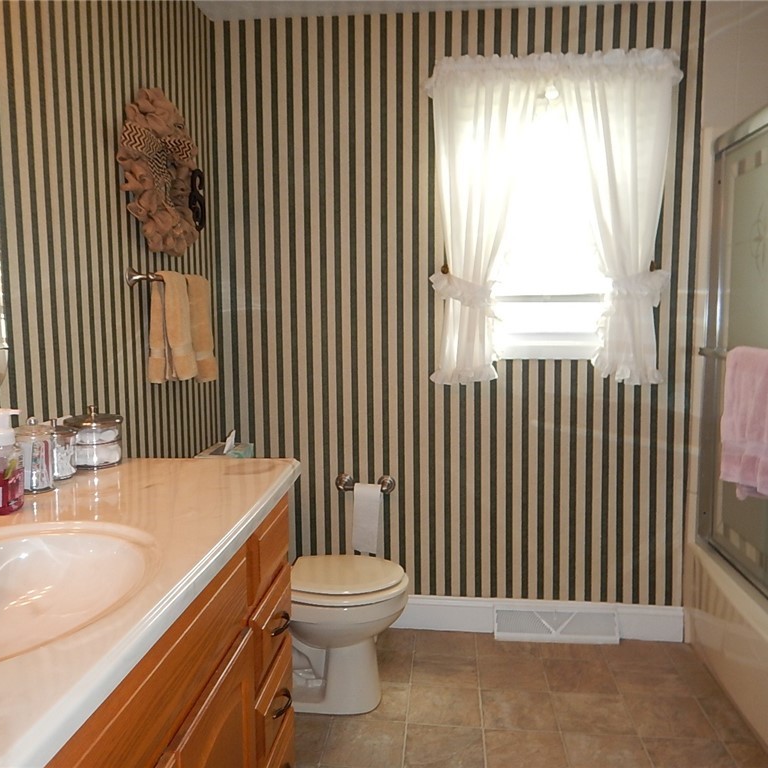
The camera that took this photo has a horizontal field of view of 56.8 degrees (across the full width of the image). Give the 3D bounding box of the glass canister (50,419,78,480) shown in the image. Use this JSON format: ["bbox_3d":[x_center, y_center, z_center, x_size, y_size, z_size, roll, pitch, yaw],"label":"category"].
[{"bbox_3d":[-0.687,0.134,1.484,0.091,0.120,0.091,0,6,5],"label":"glass canister"}]

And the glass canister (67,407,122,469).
[{"bbox_3d":[-0.650,0.115,1.598,0.122,0.134,0.122,0,6,5],"label":"glass canister"}]

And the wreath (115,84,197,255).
[{"bbox_3d":[-0.649,-0.615,2.084,0.125,0.460,0.430,0,6,5],"label":"wreath"}]

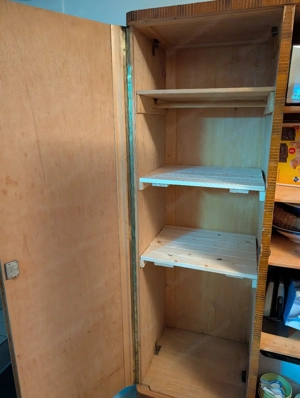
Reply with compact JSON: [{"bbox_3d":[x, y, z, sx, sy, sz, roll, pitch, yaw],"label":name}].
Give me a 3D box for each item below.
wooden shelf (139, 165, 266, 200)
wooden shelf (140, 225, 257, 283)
[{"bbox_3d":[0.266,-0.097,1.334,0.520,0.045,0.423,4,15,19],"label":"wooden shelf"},{"bbox_3d":[0.271,0.259,1.420,0.518,0.036,0.426,4,15,19],"label":"wooden shelf"}]

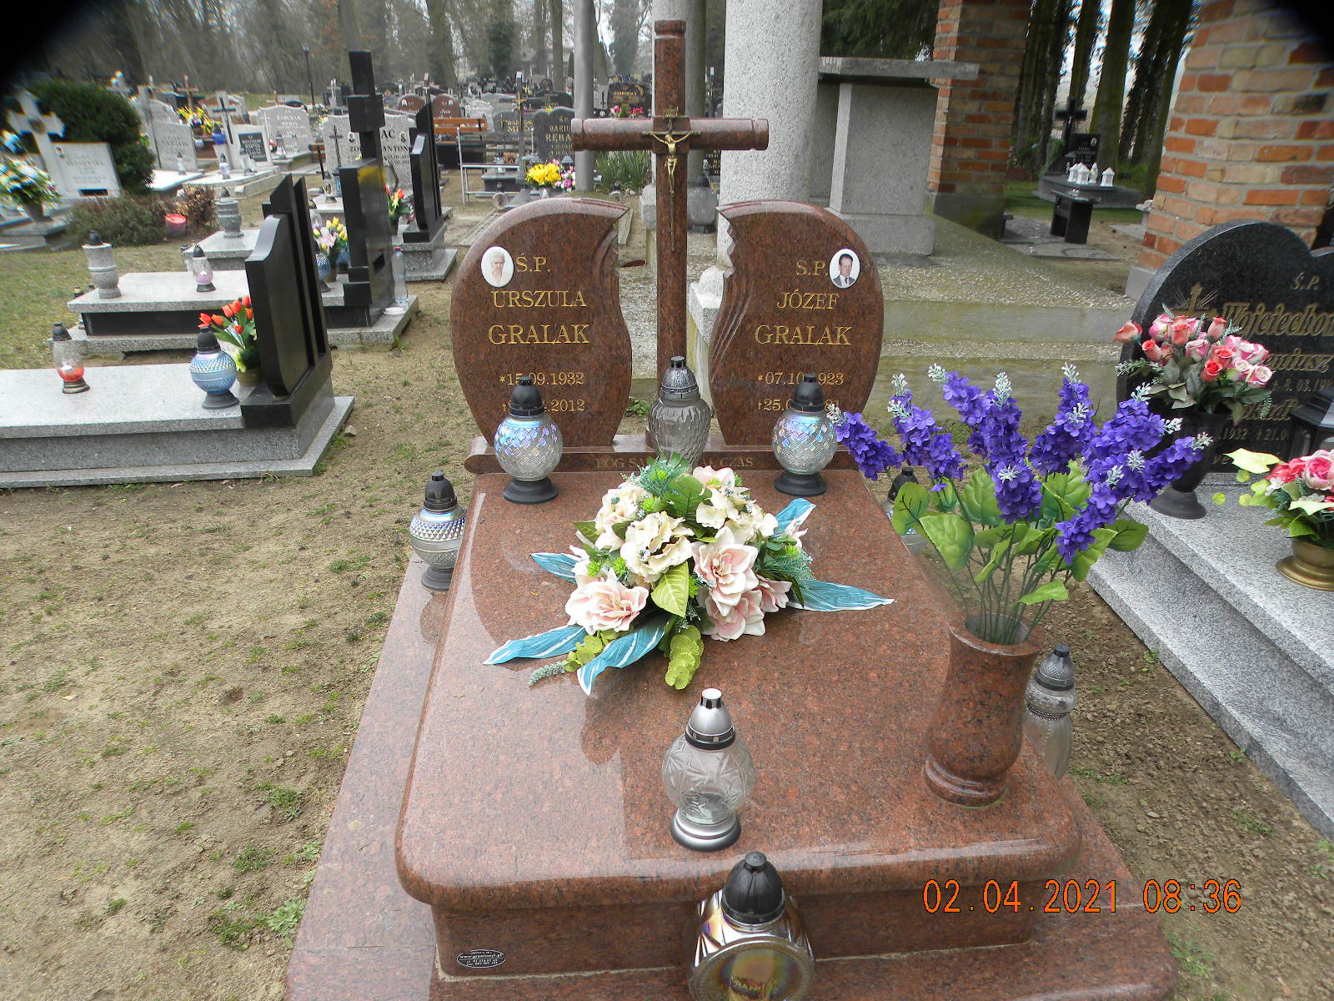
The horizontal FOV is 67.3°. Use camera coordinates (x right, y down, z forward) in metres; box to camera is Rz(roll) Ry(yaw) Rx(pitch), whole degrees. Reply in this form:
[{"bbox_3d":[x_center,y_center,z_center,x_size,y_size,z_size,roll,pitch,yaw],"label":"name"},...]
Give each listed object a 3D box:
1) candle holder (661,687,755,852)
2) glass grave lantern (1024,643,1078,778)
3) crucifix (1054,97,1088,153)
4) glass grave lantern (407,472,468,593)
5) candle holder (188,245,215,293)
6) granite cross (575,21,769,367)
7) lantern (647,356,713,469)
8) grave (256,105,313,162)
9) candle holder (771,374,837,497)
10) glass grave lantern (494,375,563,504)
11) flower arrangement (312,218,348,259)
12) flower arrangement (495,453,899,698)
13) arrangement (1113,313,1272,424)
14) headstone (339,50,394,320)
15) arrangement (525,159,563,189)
[{"bbox_3d":[0.066,0.399,1.536,0.145,0.258,0.145,-2,25,-4],"label":"candle holder"},{"bbox_3d":[0.730,0.428,1.933,0.100,0.344,0.100,-1,24,-5],"label":"glass grave lantern"},{"bbox_3d":[4.385,-4.081,10.943,0.360,0.630,0.070,-2,25,-4],"label":"crucifix"},{"bbox_3d":[-0.611,0.075,2.695,0.159,0.326,0.159,-2,25,-4],"label":"glass grave lantern"},{"bbox_3d":[-2.440,-1.214,5.238,0.105,0.236,0.105,-2,25,-4],"label":"candle holder"},{"bbox_3d":[0.002,-0.700,2.747,0.517,1.111,0.117,-2,25,-4],"label":"granite cross"},{"bbox_3d":[0.041,-0.210,2.732,0.178,0.370,0.178,-2,25,-4],"label":"lantern"},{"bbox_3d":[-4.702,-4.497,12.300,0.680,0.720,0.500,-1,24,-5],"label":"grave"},{"bbox_3d":[0.355,-0.178,2.555,0.172,0.294,0.172,-1,24,-5],"label":"candle holder"},{"bbox_3d":[-0.338,-0.160,2.461,0.172,0.298,0.172,-1,24,-5],"label":"glass grave lantern"},{"bbox_3d":[-1.817,-1.416,5.413,0.205,0.244,0.195,20,31,36],"label":"flower arrangement"},{"bbox_3d":[0.066,0.100,1.973,0.800,0.300,0.560,-1,24,-5],"label":"flower arrangement"},{"bbox_3d":[1.506,-0.369,2.830,0.430,0.290,0.360,-1,24,-5],"label":"arrangement"},{"bbox_3d":[-1.620,-1.664,5.355,0.160,1.353,0.574,-1,24,-5],"label":"headstone"},{"bbox_3d":[-1.100,-2.935,9.000,0.340,0.270,0.300,-1,24,-5],"label":"arrangement"}]

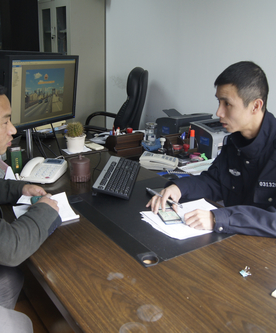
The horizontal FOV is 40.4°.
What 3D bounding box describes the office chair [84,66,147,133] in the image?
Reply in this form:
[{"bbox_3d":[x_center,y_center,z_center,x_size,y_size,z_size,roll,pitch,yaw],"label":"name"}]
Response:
[{"bbox_3d":[-0.267,-0.340,3.489,0.670,1.150,0.650,-2,20,-9],"label":"office chair"}]

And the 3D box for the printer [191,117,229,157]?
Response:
[{"bbox_3d":[0.575,-0.212,2.650,0.360,0.205,0.237,-12,23,-33],"label":"printer"}]

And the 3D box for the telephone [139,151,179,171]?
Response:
[{"bbox_3d":[0.136,-0.048,2.316,0.220,0.080,0.170,6,20,12],"label":"telephone"}]

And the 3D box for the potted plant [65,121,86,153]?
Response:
[{"bbox_3d":[-0.368,-0.188,2.260,0.120,0.180,0.120,1,19,0],"label":"potted plant"}]

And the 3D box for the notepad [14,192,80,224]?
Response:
[{"bbox_3d":[-0.369,0.154,1.527,0.220,0.025,0.240,-7,21,-23],"label":"notepad"}]

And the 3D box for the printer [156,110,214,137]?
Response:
[{"bbox_3d":[0.361,-0.336,2.935,0.340,0.240,0.230,-12,23,-33],"label":"printer"}]

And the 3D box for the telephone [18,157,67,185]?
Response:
[{"bbox_3d":[-0.457,0.011,1.843,0.180,0.080,0.215,4,20,8],"label":"telephone"}]

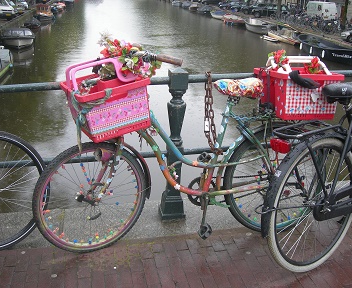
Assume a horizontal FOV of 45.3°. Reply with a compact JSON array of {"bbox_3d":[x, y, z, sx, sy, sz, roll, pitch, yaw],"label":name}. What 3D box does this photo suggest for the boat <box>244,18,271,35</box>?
[{"bbox_3d":[8.200,-11.500,41.500,2.000,1.300,5.300,-2,23,-10],"label":"boat"}]

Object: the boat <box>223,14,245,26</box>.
[{"bbox_3d":[6.500,-13.800,47.000,1.800,1.200,4.700,-2,23,-10],"label":"boat"}]

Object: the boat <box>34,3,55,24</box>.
[{"bbox_3d":[-14.200,-14.400,46.000,2.000,2.000,5.600,-2,23,-10],"label":"boat"}]

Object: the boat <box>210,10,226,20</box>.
[{"bbox_3d":[5.600,-16.100,53.000,1.900,1.200,5.000,-2,23,-10],"label":"boat"}]

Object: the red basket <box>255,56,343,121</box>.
[{"bbox_3d":[0.723,-0.340,2.496,0.320,0.320,0.430,-3,16,-12],"label":"red basket"}]

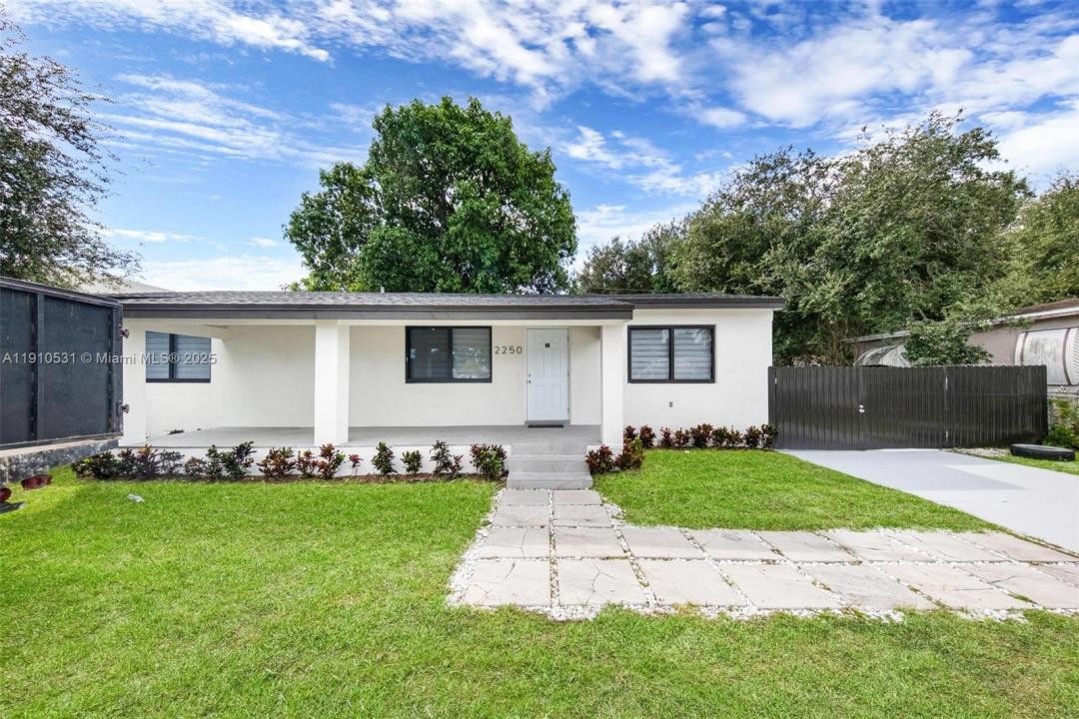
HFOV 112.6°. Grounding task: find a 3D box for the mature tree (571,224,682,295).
[{"bbox_3d":[6.100,-3.103,23.696,8.000,11.200,7.500,0,-2,1],"label":"mature tree"}]

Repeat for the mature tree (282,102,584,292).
[{"bbox_3d":[-5.150,-4.929,17.252,13.300,14.400,12.500,0,-2,1],"label":"mature tree"}]

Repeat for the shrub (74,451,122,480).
[{"bbox_3d":[-6.780,1.647,5.608,0.550,0.440,0.480,0,-2,1],"label":"shrub"}]

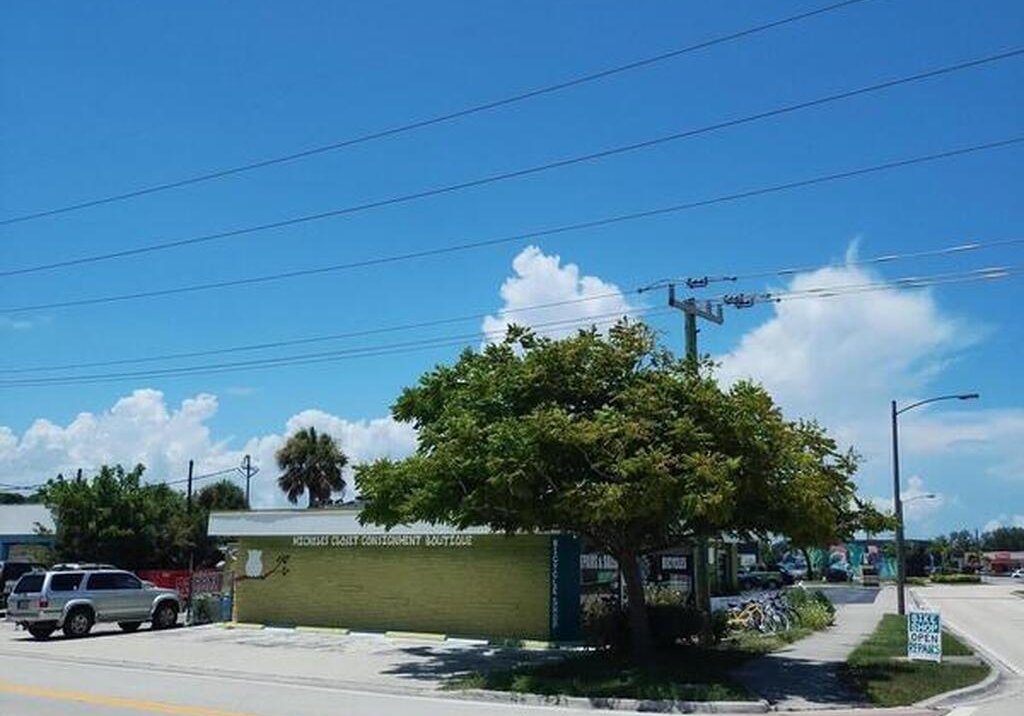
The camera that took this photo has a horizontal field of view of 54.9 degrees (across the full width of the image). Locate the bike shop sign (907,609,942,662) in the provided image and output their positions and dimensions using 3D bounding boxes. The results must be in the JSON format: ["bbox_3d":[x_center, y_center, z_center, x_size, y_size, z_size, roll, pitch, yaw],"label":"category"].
[{"bbox_3d":[7.705,5.159,18.538,0.620,0.950,0.450,-5,-13,23],"label":"bike shop sign"}]

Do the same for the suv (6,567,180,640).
[{"bbox_3d":[-11.150,6.540,26.650,1.760,1.750,4.520,-8,-14,33],"label":"suv"}]

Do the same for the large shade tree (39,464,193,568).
[{"bbox_3d":[-15.280,6.820,37.390,5.900,5.600,5.300,5,-13,-21],"label":"large shade tree"}]

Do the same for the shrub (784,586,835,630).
[{"bbox_3d":[8.679,7.137,28.341,1.300,1.200,1.500,-4,-13,20],"label":"shrub"}]

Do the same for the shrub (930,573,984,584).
[{"bbox_3d":[42.376,21.069,94.000,4.500,1.100,2.200,-5,-13,23],"label":"shrub"}]

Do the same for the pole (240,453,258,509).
[{"bbox_3d":[-23.470,14.250,86.920,1.900,11.500,0.500,3,-12,-15],"label":"pole"}]

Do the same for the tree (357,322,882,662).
[{"bbox_3d":[2.143,2.397,18.609,9.900,6.450,9.200,-1,-12,6],"label":"tree"}]

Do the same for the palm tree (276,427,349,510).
[{"bbox_3d":[-9.840,7.490,47.470,3.600,8.450,3.600,3,-12,-12],"label":"palm tree"}]

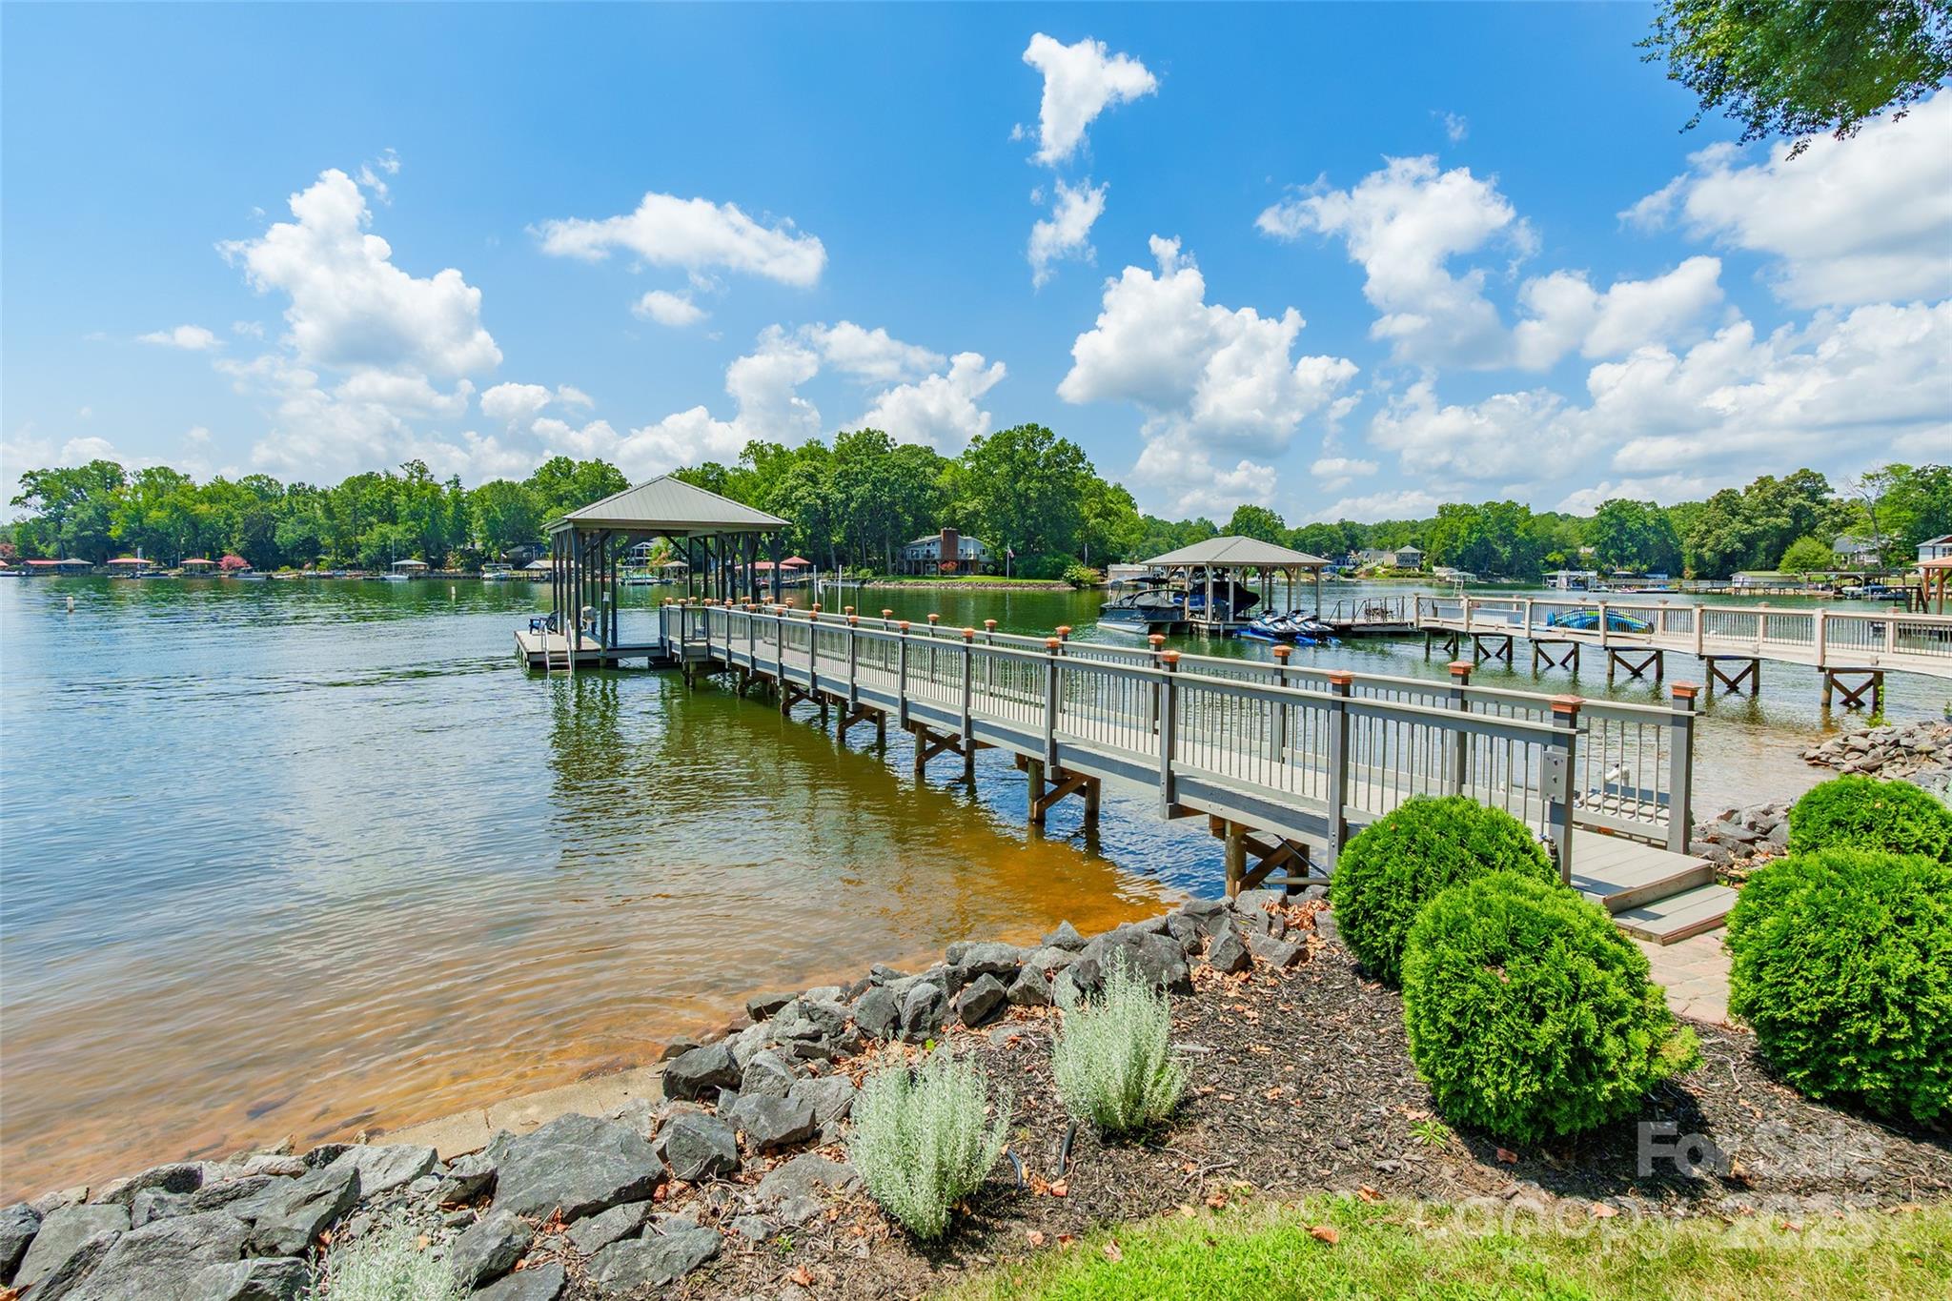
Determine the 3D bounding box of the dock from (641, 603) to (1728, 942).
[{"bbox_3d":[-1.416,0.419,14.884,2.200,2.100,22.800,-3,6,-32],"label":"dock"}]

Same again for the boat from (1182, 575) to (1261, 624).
[{"bbox_3d":[12.100,-2.680,43.544,2.450,2.350,6.400,-1,6,-13],"label":"boat"}]

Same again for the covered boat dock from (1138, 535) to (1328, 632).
[{"bbox_3d":[12.994,-3.486,44.349,6.150,4.500,8.500,-1,6,-9],"label":"covered boat dock"}]

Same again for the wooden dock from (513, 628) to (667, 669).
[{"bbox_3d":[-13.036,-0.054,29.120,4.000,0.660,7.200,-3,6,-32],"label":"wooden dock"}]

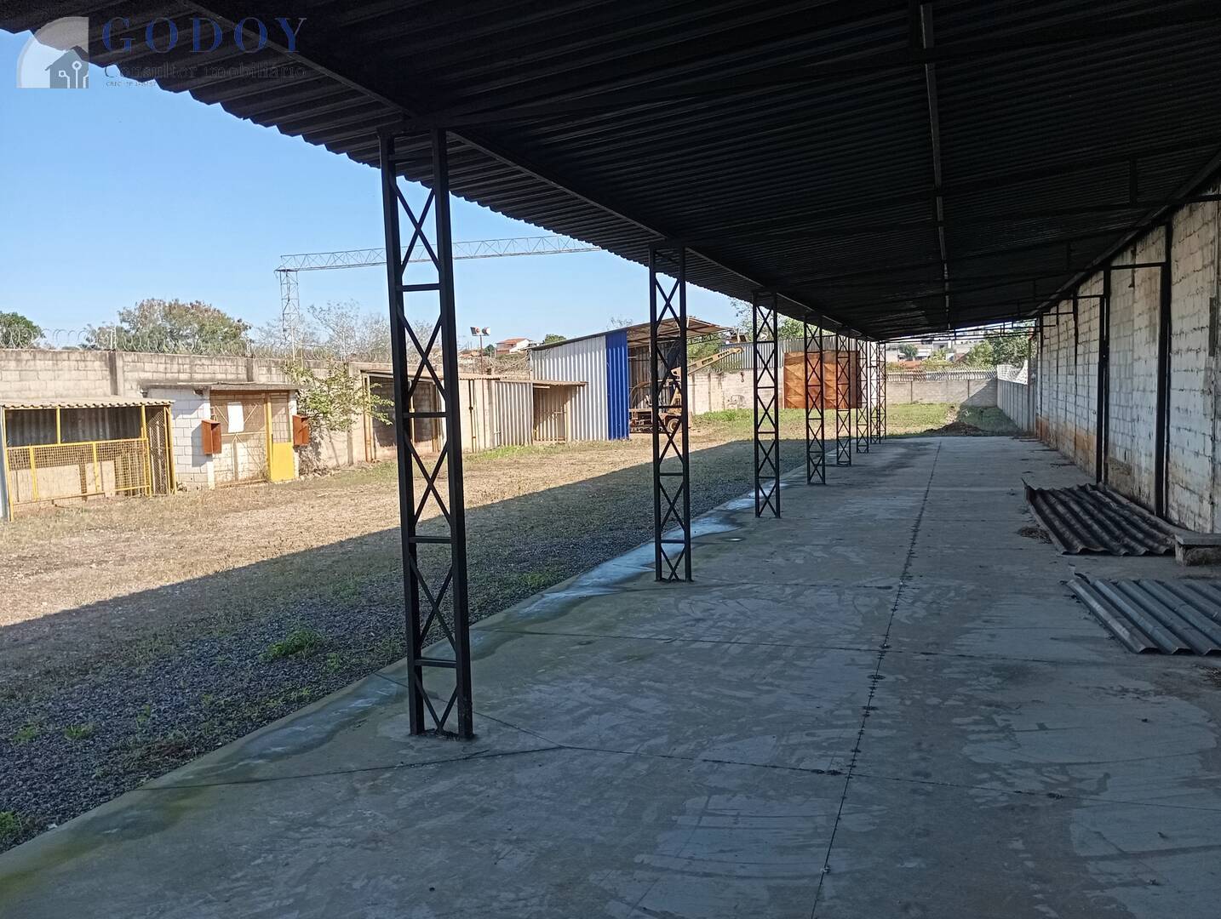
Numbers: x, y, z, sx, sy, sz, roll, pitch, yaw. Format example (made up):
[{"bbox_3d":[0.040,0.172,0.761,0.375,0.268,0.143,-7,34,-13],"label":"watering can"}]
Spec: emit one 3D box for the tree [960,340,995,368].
[{"bbox_3d":[33.445,-7.795,90.183,3.500,6.210,3.500,0,4,20],"label":"tree"}]

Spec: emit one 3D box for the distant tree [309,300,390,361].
[{"bbox_3d":[-12.585,-4.463,48.194,4.200,6.590,4.000,-2,3,-14],"label":"distant tree"}]

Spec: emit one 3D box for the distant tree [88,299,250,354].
[{"bbox_3d":[-22.245,-4.605,50.208,8.200,7.050,7.500,-3,4,-24],"label":"distant tree"}]

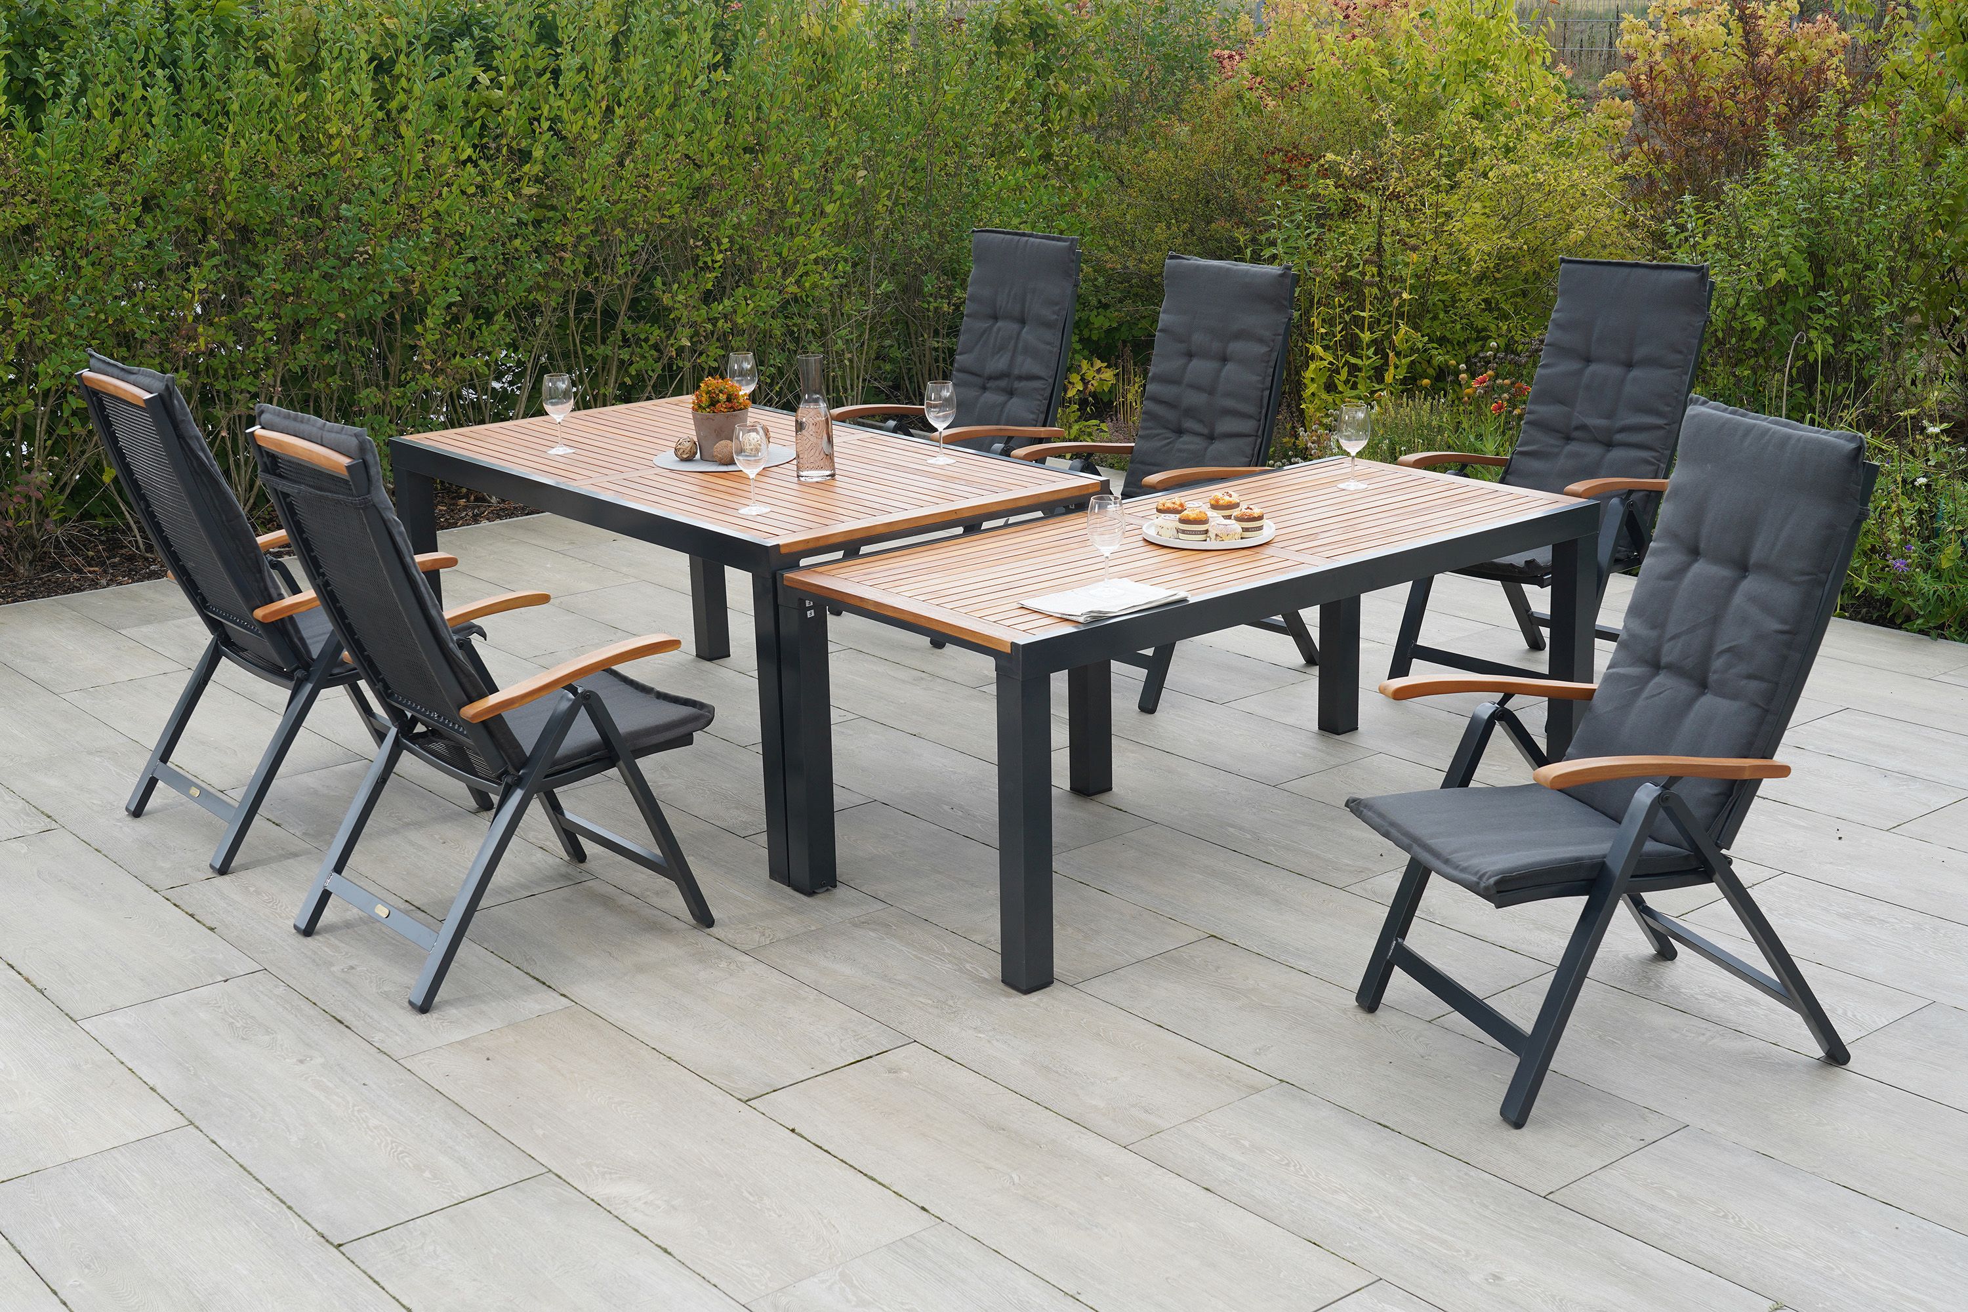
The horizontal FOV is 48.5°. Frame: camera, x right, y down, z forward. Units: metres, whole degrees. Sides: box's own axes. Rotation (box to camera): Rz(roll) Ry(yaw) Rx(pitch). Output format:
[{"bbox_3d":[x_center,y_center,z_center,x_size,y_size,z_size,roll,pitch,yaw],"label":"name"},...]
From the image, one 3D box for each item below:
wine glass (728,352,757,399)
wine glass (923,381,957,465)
[{"bbox_3d":[-0.688,-0.761,6.223,0.081,0.201,0.081,-1,15,0],"label":"wine glass"},{"bbox_3d":[-0.107,-0.573,5.359,0.080,0.195,0.080,-1,15,0],"label":"wine glass"}]

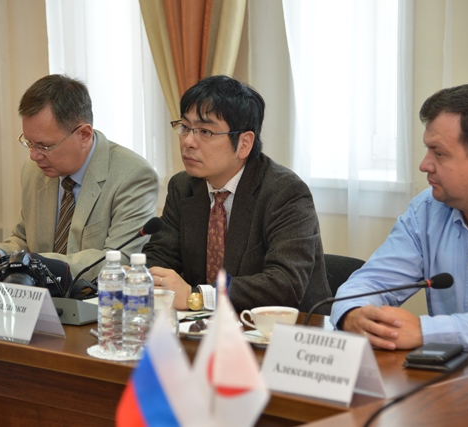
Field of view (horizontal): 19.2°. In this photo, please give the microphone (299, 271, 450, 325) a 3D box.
[{"bbox_3d":[0.286,0.186,2.836,0.335,0.125,0.050,-2,5,-16],"label":"microphone"}]

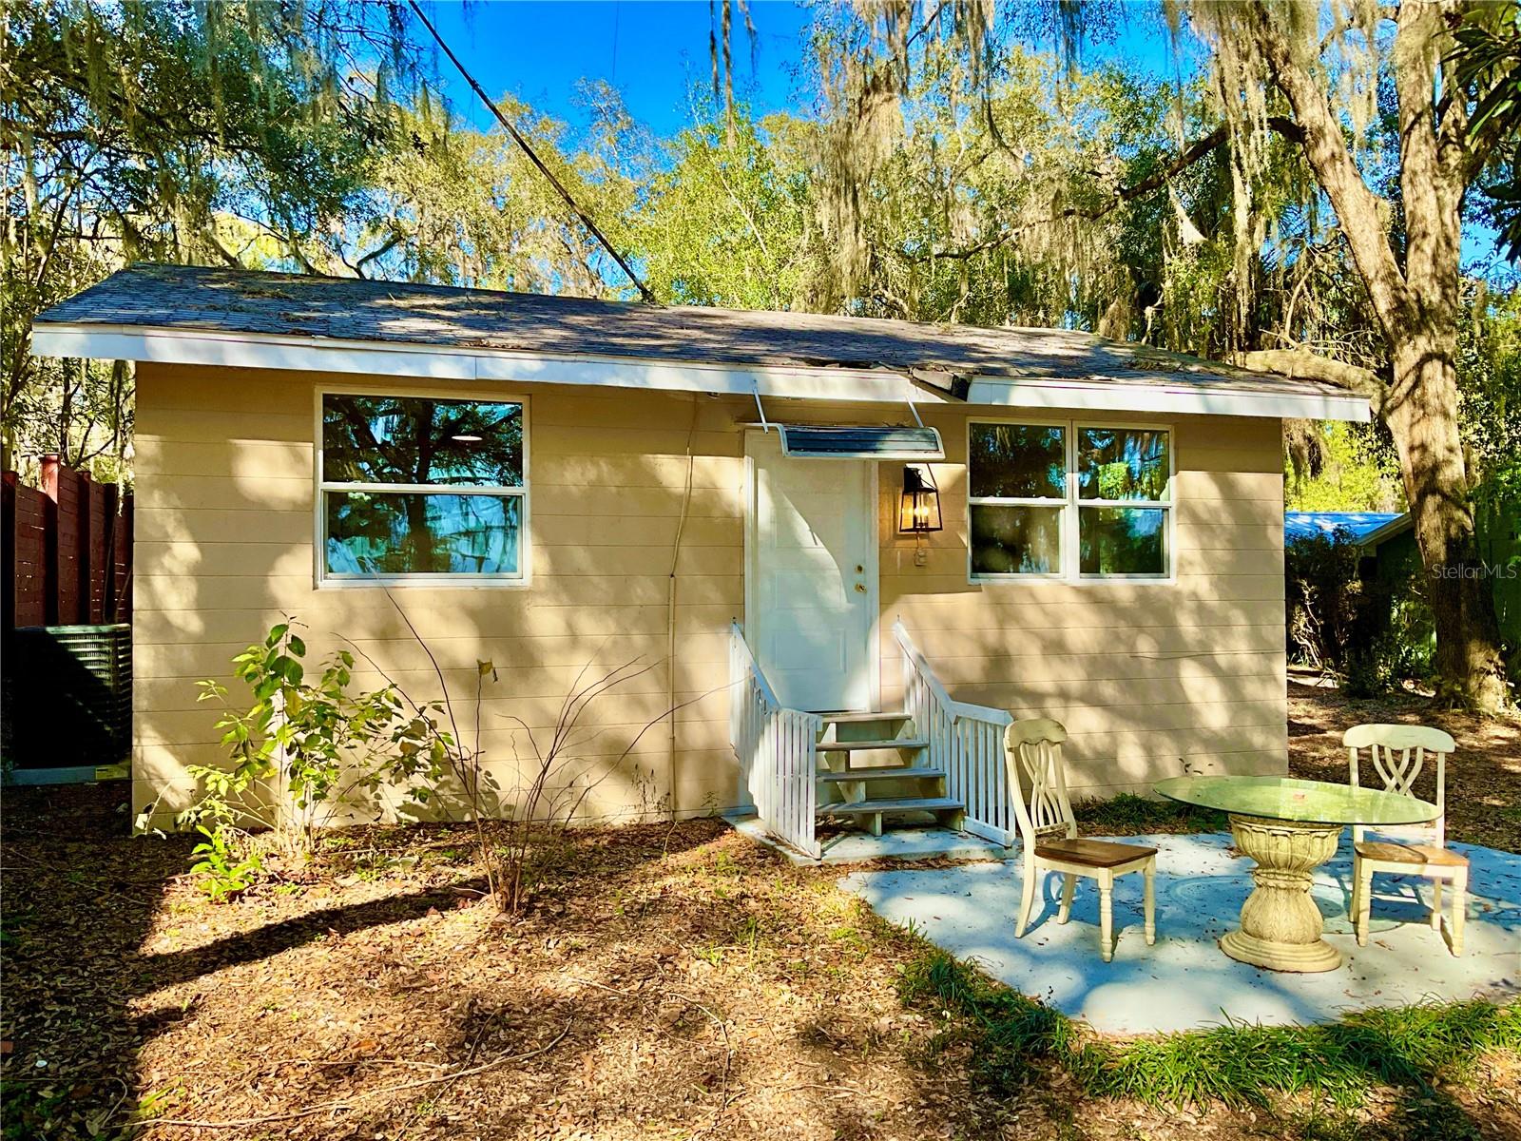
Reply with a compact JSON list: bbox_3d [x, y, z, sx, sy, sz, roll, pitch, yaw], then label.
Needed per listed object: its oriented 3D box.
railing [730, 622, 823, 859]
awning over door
[{"bbox_3d":[0.078,1.025,8.190,0.091,1.364,1.586,0,-1,-19],"label":"railing"},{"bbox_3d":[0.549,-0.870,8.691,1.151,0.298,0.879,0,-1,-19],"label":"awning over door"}]

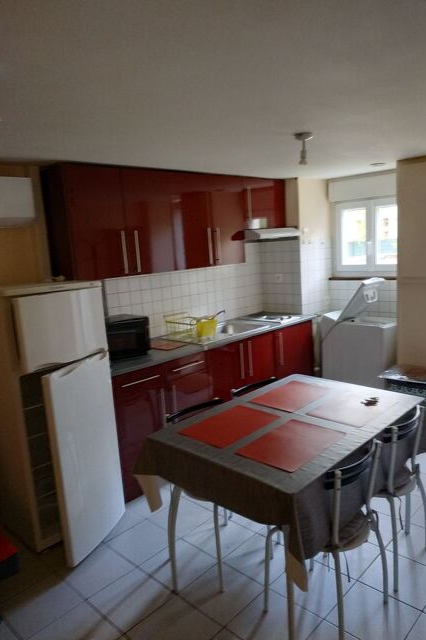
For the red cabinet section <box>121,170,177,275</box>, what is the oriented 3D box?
[{"bbox_3d":[-0.555,-0.709,3.271,0.417,0.716,0.310,-13,13,-43],"label":"red cabinet section"}]

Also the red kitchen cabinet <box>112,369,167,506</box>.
[{"bbox_3d":[-0.663,0.718,3.164,0.619,0.853,0.406,5,13,45],"label":"red kitchen cabinet"}]

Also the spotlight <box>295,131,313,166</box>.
[{"bbox_3d":[0.519,-0.965,2.532,0.110,0.160,0.110,-4,9,0],"label":"spotlight"}]

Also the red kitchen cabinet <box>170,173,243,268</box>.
[{"bbox_3d":[-0.147,-0.813,3.754,0.355,0.736,0.812,5,13,45],"label":"red kitchen cabinet"}]

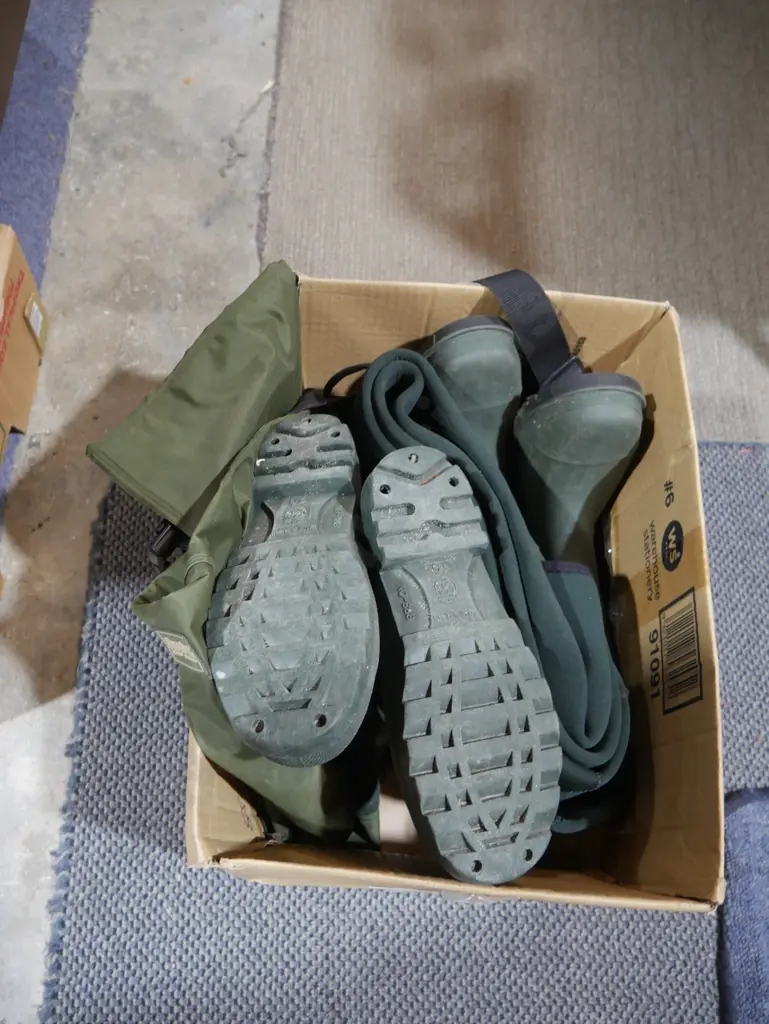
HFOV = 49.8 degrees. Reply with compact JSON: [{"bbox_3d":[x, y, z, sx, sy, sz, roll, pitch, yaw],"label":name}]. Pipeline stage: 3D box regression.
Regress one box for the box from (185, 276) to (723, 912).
[{"bbox_3d":[0.055,0.083,0.768,0.355,0.305,0.475,6,68,-2],"label":"box"}]

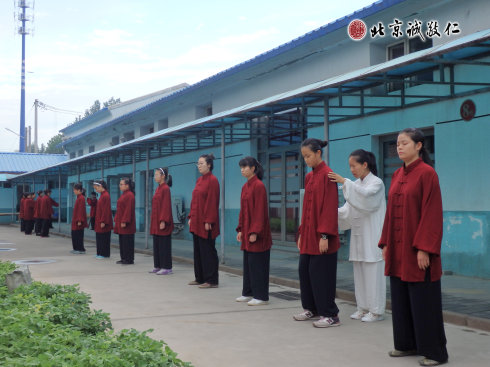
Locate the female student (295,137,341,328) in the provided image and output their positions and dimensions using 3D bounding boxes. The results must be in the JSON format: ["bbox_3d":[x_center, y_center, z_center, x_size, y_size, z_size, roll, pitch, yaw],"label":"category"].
[{"bbox_3d":[0.649,0.427,5.700,0.350,1.640,0.500,1,-2,-26],"label":"female student"}]

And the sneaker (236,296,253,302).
[{"bbox_3d":[0.017,1.270,7.122,0.240,0.090,0.092,1,-2,-24],"label":"sneaker"}]

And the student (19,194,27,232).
[{"bbox_3d":[-8.890,1.163,25.500,0.320,1.570,0.460,1,-2,-30],"label":"student"}]

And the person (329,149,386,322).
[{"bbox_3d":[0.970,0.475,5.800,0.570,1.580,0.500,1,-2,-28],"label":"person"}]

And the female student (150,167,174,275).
[{"bbox_3d":[-1.280,0.578,9.880,0.330,1.630,0.480,1,-2,-26],"label":"female student"}]

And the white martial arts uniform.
[{"bbox_3d":[1.000,0.550,5.830,0.480,1.300,0.500,1,-2,-28],"label":"white martial arts uniform"}]

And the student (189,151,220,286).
[{"bbox_3d":[-0.518,0.472,8.350,0.350,1.710,0.500,1,-2,-31],"label":"student"}]

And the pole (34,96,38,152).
[{"bbox_3d":[-17.000,-2.050,52.000,0.320,9.700,0.320,0,-2,0],"label":"pole"}]

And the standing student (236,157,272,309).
[{"bbox_3d":[0.099,0.515,7.030,0.340,1.600,0.500,1,-2,-24],"label":"standing student"}]

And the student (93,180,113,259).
[{"bbox_3d":[-2.900,0.736,13.100,0.340,1.570,0.480,1,-2,-26],"label":"student"}]

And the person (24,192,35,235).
[{"bbox_3d":[-8.152,1.138,24.029,0.480,1.570,0.360,-2,-3,41],"label":"person"}]

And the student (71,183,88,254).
[{"bbox_3d":[-3.725,0.793,14.329,0.340,1.560,0.480,1,-2,-25],"label":"student"}]

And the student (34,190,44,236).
[{"bbox_3d":[-7.318,1.070,22.730,0.360,1.590,0.480,2,-3,-35],"label":"student"}]

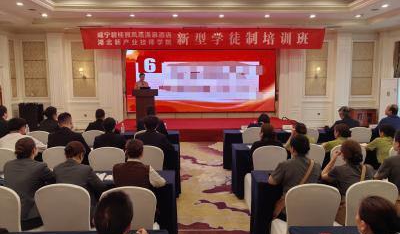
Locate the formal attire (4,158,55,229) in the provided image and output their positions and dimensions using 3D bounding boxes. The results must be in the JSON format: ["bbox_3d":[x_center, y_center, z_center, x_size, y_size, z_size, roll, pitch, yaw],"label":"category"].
[{"bbox_3d":[-1.627,0.689,2.979,0.510,0.610,0.460,0,7,4],"label":"formal attire"}]

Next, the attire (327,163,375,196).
[{"bbox_3d":[1.380,0.701,2.928,0.450,0.580,0.340,-1,7,-6],"label":"attire"}]

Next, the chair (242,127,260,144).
[{"bbox_3d":[1.010,0.638,5.910,0.470,0.930,0.560,0,6,-1],"label":"chair"}]

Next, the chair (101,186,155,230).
[{"bbox_3d":[-0.570,0.993,2.790,0.470,0.930,0.560,0,6,-1],"label":"chair"}]

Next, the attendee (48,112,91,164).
[{"bbox_3d":[-1.809,0.615,4.466,0.550,1.310,0.780,0,6,6],"label":"attendee"}]

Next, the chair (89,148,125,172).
[{"bbox_3d":[-1.208,0.819,4.330,0.460,0.920,0.560,-1,7,-2],"label":"chair"}]

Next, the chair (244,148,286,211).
[{"bbox_3d":[0.915,0.819,4.320,0.490,0.930,0.560,0,6,-1],"label":"chair"}]

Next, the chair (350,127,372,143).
[{"bbox_3d":[2.855,0.614,5.831,0.460,0.920,0.560,-1,7,-2],"label":"chair"}]

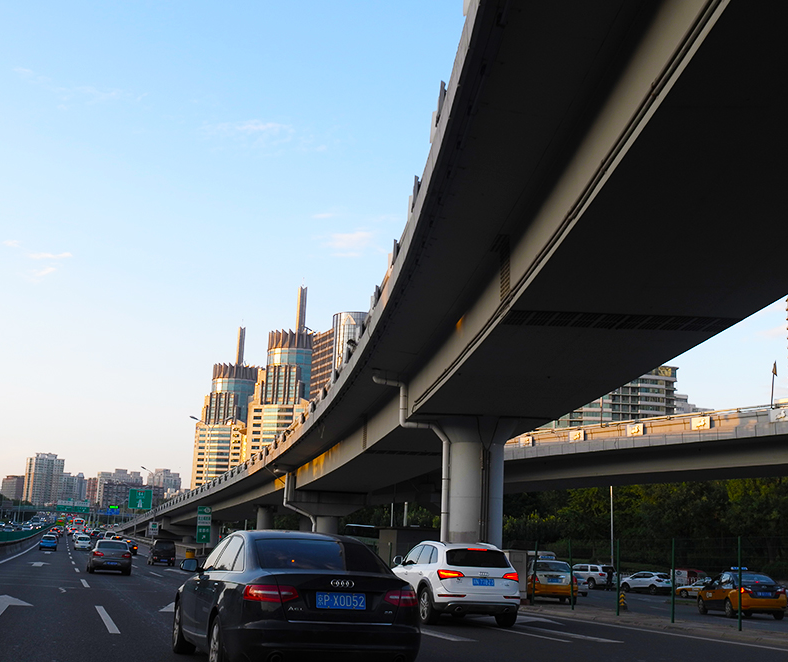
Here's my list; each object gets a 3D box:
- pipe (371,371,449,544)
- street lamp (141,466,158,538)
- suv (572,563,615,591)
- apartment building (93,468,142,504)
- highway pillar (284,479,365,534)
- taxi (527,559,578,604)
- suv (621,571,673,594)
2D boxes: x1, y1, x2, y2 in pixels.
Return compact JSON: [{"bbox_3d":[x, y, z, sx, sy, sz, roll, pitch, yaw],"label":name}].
[{"bbox_3d":[0.493,5.612,37.282,3.100,7.820,0.350,4,-12,-6],"label":"pipe"},{"bbox_3d":[-30.724,22.450,126.919,2.500,10.170,0.400,7,-12,-18],"label":"street lamp"},{"bbox_3d":[15.282,19.309,78.500,1.960,1.880,4.950,11,-14,-34],"label":"suv"},{"bbox_3d":[-332.848,199.336,1206.478,52.000,63.352,30.000,6,-12,-14],"label":"apartment building"},{"bbox_3d":[-4.545,13.444,69.274,5.400,6.217,2.200,6,-12,-15],"label":"highway pillar"},{"bbox_3d":[5.460,8.838,35.464,1.760,1.530,4.500,2,-12,3],"label":"taxi"},{"bbox_3d":[19.763,19.673,78.000,1.830,1.660,4.400,13,-15,-39],"label":"suv"}]

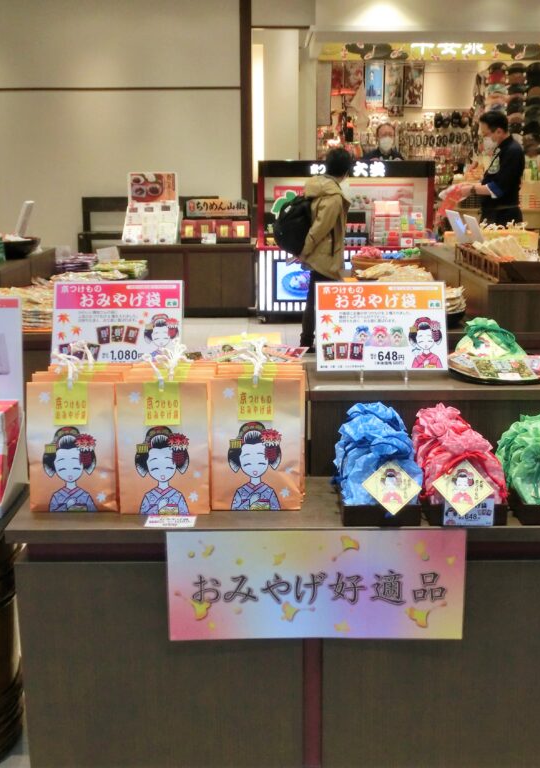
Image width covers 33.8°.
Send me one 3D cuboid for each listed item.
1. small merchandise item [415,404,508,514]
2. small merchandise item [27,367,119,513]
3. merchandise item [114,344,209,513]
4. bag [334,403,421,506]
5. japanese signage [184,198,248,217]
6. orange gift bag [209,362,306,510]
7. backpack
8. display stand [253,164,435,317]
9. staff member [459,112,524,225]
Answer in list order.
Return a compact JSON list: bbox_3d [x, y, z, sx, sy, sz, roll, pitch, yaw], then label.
[{"bbox_3d":[0.371,0.147,1.756,0.145,0.168,0.225,0,14,0],"label":"small merchandise item"},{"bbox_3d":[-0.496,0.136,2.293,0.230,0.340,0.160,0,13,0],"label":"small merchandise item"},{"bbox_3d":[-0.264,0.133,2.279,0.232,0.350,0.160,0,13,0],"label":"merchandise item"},{"bbox_3d":[0.206,0.148,1.757,0.147,0.168,0.225,0,14,0],"label":"bag"},{"bbox_3d":[-0.491,-1.621,8.199,0.581,0.171,0.030,0,14,0],"label":"japanese signage"},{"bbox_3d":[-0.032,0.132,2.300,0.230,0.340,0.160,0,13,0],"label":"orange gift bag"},{"bbox_3d":[0.196,-1.282,7.218,0.230,0.480,0.310,-6,15,-24],"label":"backpack"},{"bbox_3d":[0.782,-1.511,9.360,1.780,1.630,0.720,0,13,0],"label":"display stand"},{"bbox_3d":[1.361,-0.821,5.563,0.420,1.687,0.470,-3,14,-12],"label":"staff member"}]

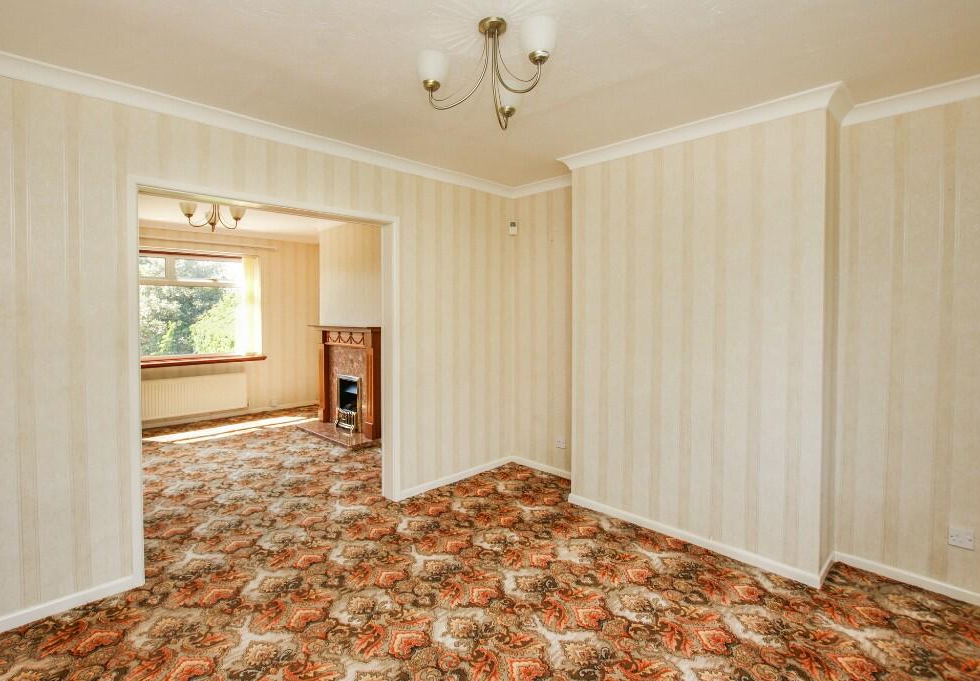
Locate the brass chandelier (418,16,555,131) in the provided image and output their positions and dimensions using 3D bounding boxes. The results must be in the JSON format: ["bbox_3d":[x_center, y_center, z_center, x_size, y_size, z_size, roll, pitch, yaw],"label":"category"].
[{"bbox_3d":[0.023,-1.005,1.610,0.510,0.320,0.460,1,3,19],"label":"brass chandelier"}]

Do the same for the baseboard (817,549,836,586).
[{"bbox_3d":[1.735,1.175,2.200,0.345,0.062,0.018,-2,4,-43],"label":"baseboard"}]

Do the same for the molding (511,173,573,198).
[{"bbox_3d":[0.472,-1.268,3.490,0.790,0.080,0.080,2,4,44],"label":"molding"}]

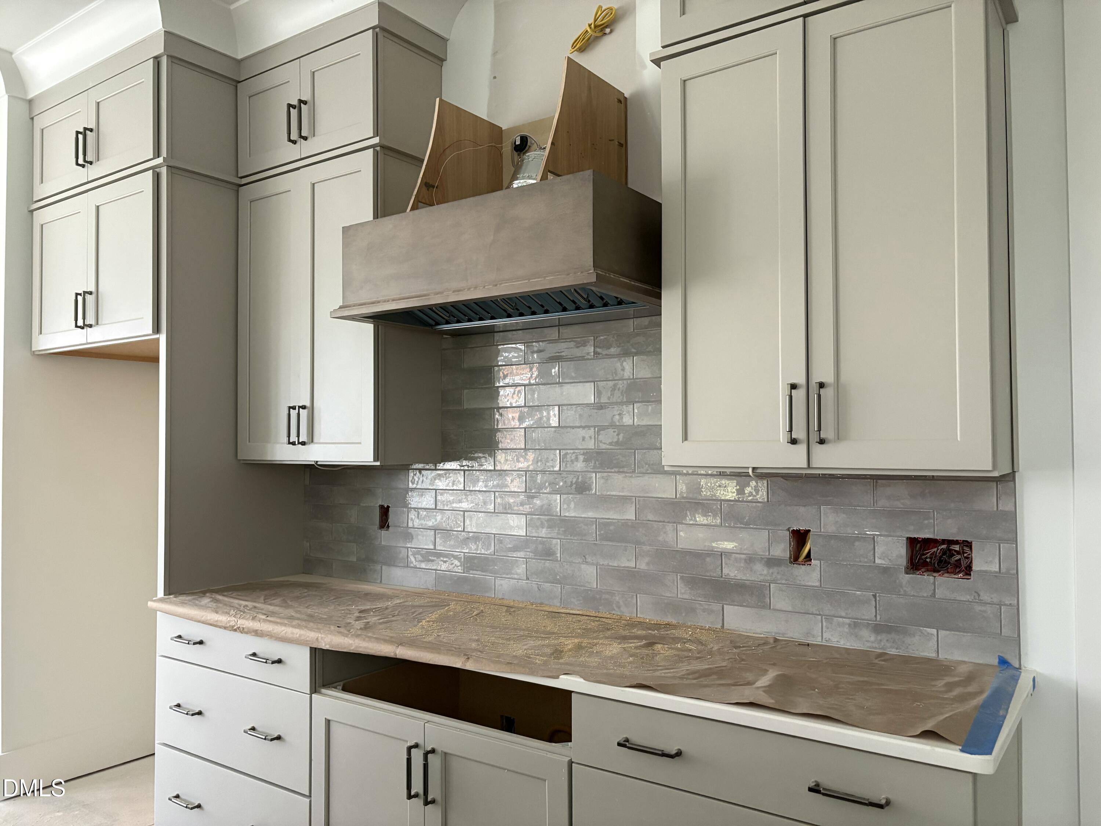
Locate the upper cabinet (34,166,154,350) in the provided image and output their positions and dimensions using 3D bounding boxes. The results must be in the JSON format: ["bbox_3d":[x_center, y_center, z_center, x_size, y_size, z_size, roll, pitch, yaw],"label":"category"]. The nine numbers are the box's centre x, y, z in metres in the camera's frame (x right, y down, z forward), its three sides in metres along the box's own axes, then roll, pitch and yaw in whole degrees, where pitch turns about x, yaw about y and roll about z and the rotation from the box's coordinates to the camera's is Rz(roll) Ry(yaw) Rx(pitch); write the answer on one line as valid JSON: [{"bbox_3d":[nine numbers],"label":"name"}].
[{"bbox_3d":[-1.648,-0.566,3.539,1.006,0.612,0.646,-2,-2,35],"label":"upper cabinet"}]

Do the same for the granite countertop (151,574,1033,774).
[{"bbox_3d":[-0.133,0.641,2.428,2.636,0.030,0.651,-2,-2,35],"label":"granite countertop"}]

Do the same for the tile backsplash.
[{"bbox_3d":[0.041,0.168,2.712,2.605,0.931,0.009,-2,-2,35],"label":"tile backsplash"}]

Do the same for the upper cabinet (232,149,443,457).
[{"bbox_3d":[-0.801,-0.351,3.127,0.763,1.079,0.327,-2,-2,35],"label":"upper cabinet"}]

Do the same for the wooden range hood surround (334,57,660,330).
[{"bbox_3d":[-0.125,-0.647,2.511,0.970,0.703,0.559,-2,-2,35],"label":"wooden range hood surround"}]

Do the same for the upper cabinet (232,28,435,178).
[{"bbox_3d":[-0.807,-1.105,3.150,0.763,0.385,0.327,-2,-2,35],"label":"upper cabinet"}]

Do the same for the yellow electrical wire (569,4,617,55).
[{"bbox_3d":[0.131,-1.197,2.569,0.153,0.124,0.117,-2,-2,35],"label":"yellow electrical wire"}]

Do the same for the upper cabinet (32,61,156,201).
[{"bbox_3d":[-1.652,-1.089,3.555,1.006,0.383,0.646,-2,-2,35],"label":"upper cabinet"}]

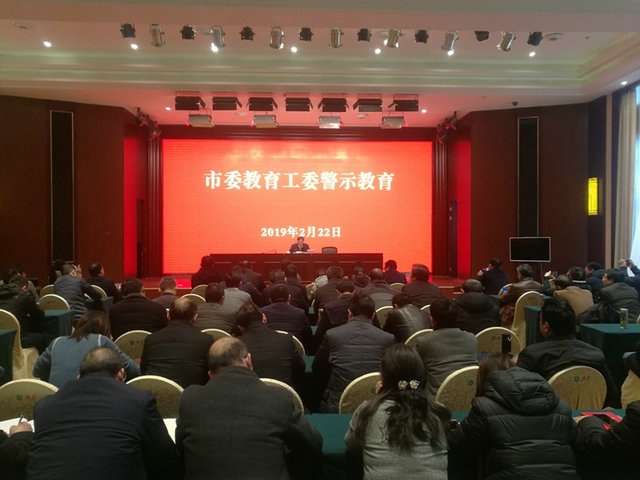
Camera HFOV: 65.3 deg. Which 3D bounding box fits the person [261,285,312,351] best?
[{"bbox_3d":[-0.306,1.053,4.567,0.530,1.270,0.780,0,1,-3],"label":"person"}]

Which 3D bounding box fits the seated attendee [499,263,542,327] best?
[{"bbox_3d":[2.607,0.964,6.606,0.530,1.310,0.780,-1,1,-28],"label":"seated attendee"}]

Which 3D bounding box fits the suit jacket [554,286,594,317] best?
[{"bbox_3d":[3.120,0.860,6.120,0.520,0.580,0.500,0,1,-18],"label":"suit jacket"}]

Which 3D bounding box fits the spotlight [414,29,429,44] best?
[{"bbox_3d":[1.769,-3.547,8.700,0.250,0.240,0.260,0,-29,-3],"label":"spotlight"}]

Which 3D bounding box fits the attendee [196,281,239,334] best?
[{"bbox_3d":[-0.930,0.950,4.500,0.520,1.200,0.700,0,0,-3],"label":"attendee"}]

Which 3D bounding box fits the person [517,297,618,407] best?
[{"bbox_3d":[1.686,1.073,3.500,0.600,1.320,0.800,0,1,-10],"label":"person"}]

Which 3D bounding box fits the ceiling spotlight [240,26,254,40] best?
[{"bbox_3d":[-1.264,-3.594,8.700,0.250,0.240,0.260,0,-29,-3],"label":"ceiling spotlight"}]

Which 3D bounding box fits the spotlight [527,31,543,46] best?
[{"bbox_3d":[4.350,-4.087,10.100,0.250,0.260,0.290,0,-38,-17],"label":"spotlight"}]

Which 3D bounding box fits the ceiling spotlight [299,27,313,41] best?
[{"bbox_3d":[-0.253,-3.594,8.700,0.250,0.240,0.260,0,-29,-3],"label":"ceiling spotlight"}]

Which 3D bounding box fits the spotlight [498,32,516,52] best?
[{"bbox_3d":[2.900,-3.093,7.720,0.230,0.330,0.300,0,1,-3],"label":"spotlight"}]

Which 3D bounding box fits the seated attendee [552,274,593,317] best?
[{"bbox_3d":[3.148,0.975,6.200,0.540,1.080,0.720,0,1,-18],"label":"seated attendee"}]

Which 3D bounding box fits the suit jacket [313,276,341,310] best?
[{"bbox_3d":[0.153,0.730,5.650,0.490,0.580,0.420,0,0,-3],"label":"suit jacket"}]

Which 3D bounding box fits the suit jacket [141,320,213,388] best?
[{"bbox_3d":[-0.891,0.791,3.120,0.500,0.580,0.420,0,0,-2],"label":"suit jacket"}]

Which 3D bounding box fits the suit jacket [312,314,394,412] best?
[{"bbox_3d":[0.226,0.846,3.364,0.560,0.700,0.470,0,1,-3],"label":"suit jacket"}]

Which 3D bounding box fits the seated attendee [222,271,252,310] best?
[{"bbox_3d":[-1.056,1.067,6.200,0.520,1.300,0.750,0,1,3],"label":"seated attendee"}]

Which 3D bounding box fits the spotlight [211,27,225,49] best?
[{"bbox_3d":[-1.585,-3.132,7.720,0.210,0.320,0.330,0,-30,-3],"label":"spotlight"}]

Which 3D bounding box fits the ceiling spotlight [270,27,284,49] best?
[{"bbox_3d":[-0.639,-3.050,7.500,0.220,0.330,0.300,0,1,-3],"label":"ceiling spotlight"}]

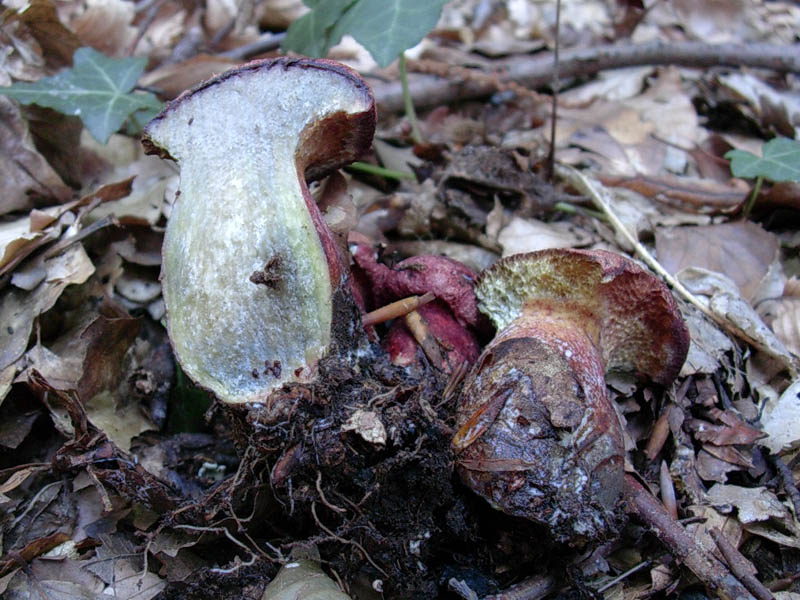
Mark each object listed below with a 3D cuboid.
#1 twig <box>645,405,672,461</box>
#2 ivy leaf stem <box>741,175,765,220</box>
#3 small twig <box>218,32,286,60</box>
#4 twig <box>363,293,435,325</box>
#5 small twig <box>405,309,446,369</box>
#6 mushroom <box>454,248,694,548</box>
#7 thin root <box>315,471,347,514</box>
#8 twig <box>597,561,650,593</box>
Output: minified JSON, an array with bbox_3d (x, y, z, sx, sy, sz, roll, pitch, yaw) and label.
[{"bbox_3d":[0.102,0.052,0.409,0.005,0.005,0.031,14,43,21],"label":"twig"},{"bbox_3d":[0.176,-0.051,0.520,0.002,0.024,0.002,12,25,0],"label":"ivy leaf stem"},{"bbox_3d":[-0.100,-0.173,0.710,0.050,0.007,0.007,-24,39,-23],"label":"small twig"},{"bbox_3d":[0.000,0.004,0.401,0.030,0.005,0.005,-20,37,-16],"label":"twig"},{"bbox_3d":[0.010,0.015,0.406,0.005,0.005,0.027,-16,61,-24],"label":"small twig"},{"bbox_3d":[0.063,0.035,0.383,0.081,0.076,0.094,13,54,0],"label":"mushroom"},{"bbox_3d":[-0.024,0.066,0.353,0.005,0.004,0.017,-34,65,-9],"label":"thin root"},{"bbox_3d":[0.076,0.093,0.352,0.024,0.002,0.002,-18,36,-30],"label":"twig"}]

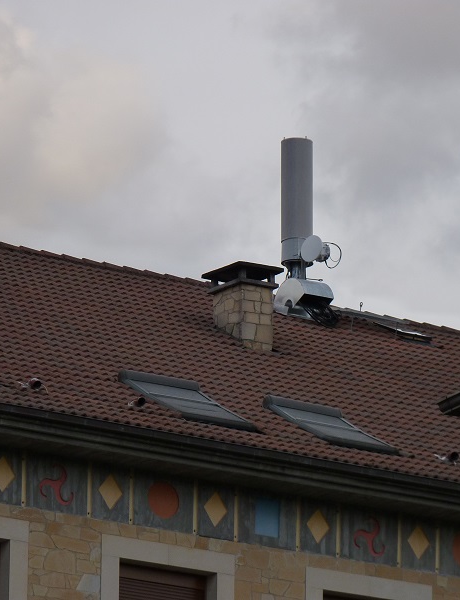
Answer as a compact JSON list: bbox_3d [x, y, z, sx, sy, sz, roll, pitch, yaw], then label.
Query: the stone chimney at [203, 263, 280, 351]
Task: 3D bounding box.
[{"bbox_3d":[0.169,0.166,73.298,0.715,1.135,0.916,11,-19,-33],"label":"stone chimney"}]

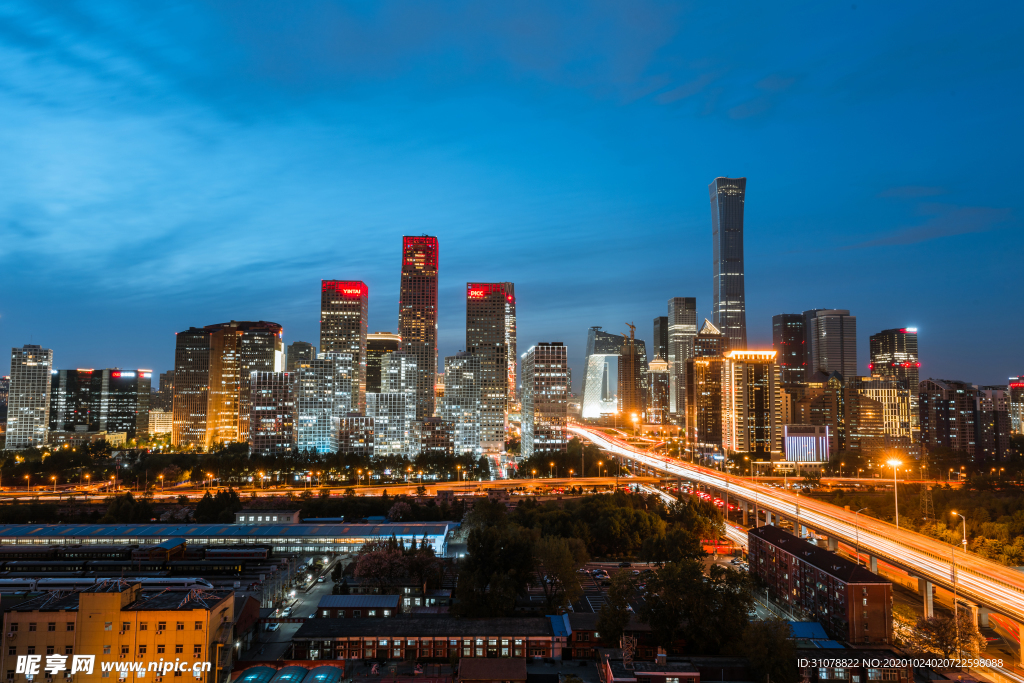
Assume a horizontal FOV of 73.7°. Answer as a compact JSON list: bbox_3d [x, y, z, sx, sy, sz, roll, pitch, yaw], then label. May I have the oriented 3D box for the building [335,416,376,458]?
[{"bbox_3d":[-124.680,79.770,535.170,27.300,42.920,27.300,2,-5,-25],"label":"building"}]

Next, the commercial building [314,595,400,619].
[{"bbox_3d":[-39.750,70.150,179.650,19.940,5.000,9.000,0,-5,-1],"label":"commercial building"}]

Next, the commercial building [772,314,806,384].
[{"bbox_3d":[573.470,63.380,1412.870,46.000,236.000,46.000,0,-5,-3],"label":"commercial building"}]

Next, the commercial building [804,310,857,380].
[{"bbox_3d":[529.010,55.290,1132.870,58.000,203.000,46.000,0,-5,-3],"label":"commercial building"}]

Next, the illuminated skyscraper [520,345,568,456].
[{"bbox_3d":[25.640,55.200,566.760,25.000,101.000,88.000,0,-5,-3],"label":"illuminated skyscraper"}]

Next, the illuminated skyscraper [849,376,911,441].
[{"bbox_3d":[424.130,81.200,792.030,62.450,81.330,32.000,0,-5,-1],"label":"illuminated skyscraper"}]

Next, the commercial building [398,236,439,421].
[{"bbox_3d":[-110.100,1.220,824.110,41.000,250.000,41.000,0,-4,-2],"label":"commercial building"}]

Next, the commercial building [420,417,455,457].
[{"bbox_3d":[-64.310,82.480,553.470,27.300,40.460,27.300,2,-5,-25],"label":"commercial building"}]

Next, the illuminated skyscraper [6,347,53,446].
[{"bbox_3d":[-439.320,56.300,623.710,27.300,103.940,27.300,2,-5,-25],"label":"illuminated skyscraper"}]

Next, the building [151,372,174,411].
[{"bbox_3d":[-623.130,103.410,1245.520,37.000,103.000,34.000,0,-4,-2],"label":"building"}]

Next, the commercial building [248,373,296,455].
[{"bbox_3d":[-185.880,63.350,530.700,29.000,82.000,28.000,2,-5,-26],"label":"commercial building"}]

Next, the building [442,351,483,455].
[{"bbox_3d":[-49.950,63.580,699.050,27.300,101.520,27.300,2,-5,-25],"label":"building"}]

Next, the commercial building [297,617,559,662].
[{"bbox_3d":[-22.100,75.670,175.890,66.000,6.800,12.000,0,-4,-1],"label":"commercial building"}]

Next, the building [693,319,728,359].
[{"bbox_3d":[235.990,49.770,805.600,33.340,146.160,34.000,0,-5,-1],"label":"building"}]

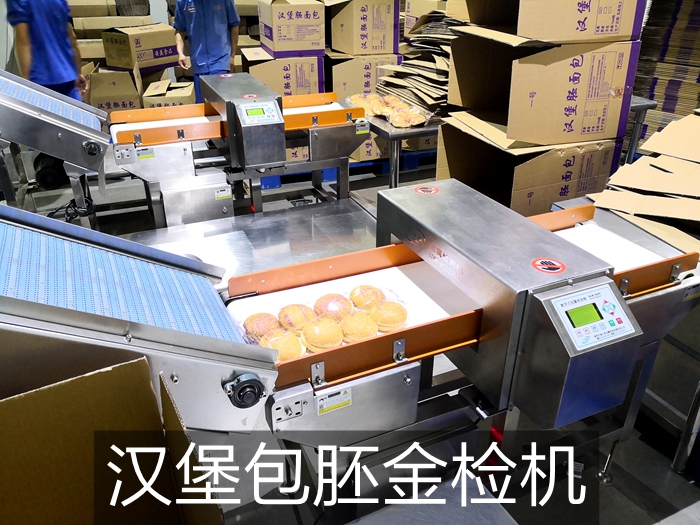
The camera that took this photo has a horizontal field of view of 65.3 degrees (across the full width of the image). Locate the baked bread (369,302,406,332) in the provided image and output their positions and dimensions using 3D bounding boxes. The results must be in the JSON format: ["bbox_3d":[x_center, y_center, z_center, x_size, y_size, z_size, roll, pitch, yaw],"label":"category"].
[{"bbox_3d":[0.101,0.137,1.395,0.093,0.053,0.093,-1,28,0],"label":"baked bread"}]

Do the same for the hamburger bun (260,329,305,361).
[{"bbox_3d":[-0.160,0.200,1.300,0.097,0.050,0.097,1,29,0],"label":"hamburger bun"}]

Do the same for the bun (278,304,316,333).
[{"bbox_3d":[-0.133,0.144,1.386,0.096,0.054,0.096,-1,28,0],"label":"bun"}]

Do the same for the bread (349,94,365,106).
[{"bbox_3d":[0.042,-1.051,3.554,0.097,0.050,0.097,1,29,0],"label":"bread"}]

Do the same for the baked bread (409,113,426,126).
[{"bbox_3d":[0.380,-0.799,3.058,0.100,0.055,0.100,-1,28,0],"label":"baked bread"}]

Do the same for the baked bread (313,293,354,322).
[{"bbox_3d":[-0.040,0.115,1.442,0.105,0.050,0.105,-1,28,0],"label":"baked bread"}]

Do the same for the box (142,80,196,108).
[{"bbox_3d":[-1.772,-1.551,5.463,0.430,0.379,0.632,-5,29,-11],"label":"box"}]

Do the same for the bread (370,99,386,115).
[{"bbox_3d":[0.179,-0.979,3.425,0.097,0.050,0.097,-12,31,-22],"label":"bread"}]

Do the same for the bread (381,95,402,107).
[{"bbox_3d":[0.249,-0.949,3.197,0.100,0.055,0.100,-1,28,0],"label":"bread"}]

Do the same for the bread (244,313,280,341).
[{"bbox_3d":[-0.217,0.165,1.363,0.097,0.050,0.097,1,29,0],"label":"bread"}]

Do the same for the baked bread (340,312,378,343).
[{"bbox_3d":[0.024,0.158,1.357,0.094,0.052,0.094,-1,28,0],"label":"baked bread"}]

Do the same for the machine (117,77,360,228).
[{"bbox_3d":[-0.587,-0.481,3.200,1.397,1.037,0.812,-12,31,-22],"label":"machine"}]

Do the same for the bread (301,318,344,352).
[{"bbox_3d":[-0.068,0.179,1.341,0.097,0.050,0.097,1,29,0],"label":"bread"}]

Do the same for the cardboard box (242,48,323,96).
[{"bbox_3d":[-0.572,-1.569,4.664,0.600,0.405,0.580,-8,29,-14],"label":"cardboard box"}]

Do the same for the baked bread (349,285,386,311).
[{"bbox_3d":[0.050,0.090,1.487,0.098,0.050,0.098,-1,28,0],"label":"baked bread"}]

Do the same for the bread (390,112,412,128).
[{"bbox_3d":[0.296,-0.816,3.139,0.097,0.050,0.097,-12,31,-22],"label":"bread"}]

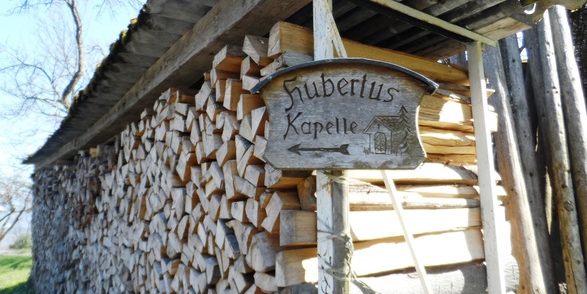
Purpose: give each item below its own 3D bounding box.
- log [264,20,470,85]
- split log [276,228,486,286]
[{"bbox_3d":[0.330,-0.254,1.286,0.930,0.080,0.063,1,-7,-36],"label":"log"},{"bbox_3d":[0.374,0.316,1.254,1.020,0.110,0.070,5,-9,-36],"label":"split log"}]

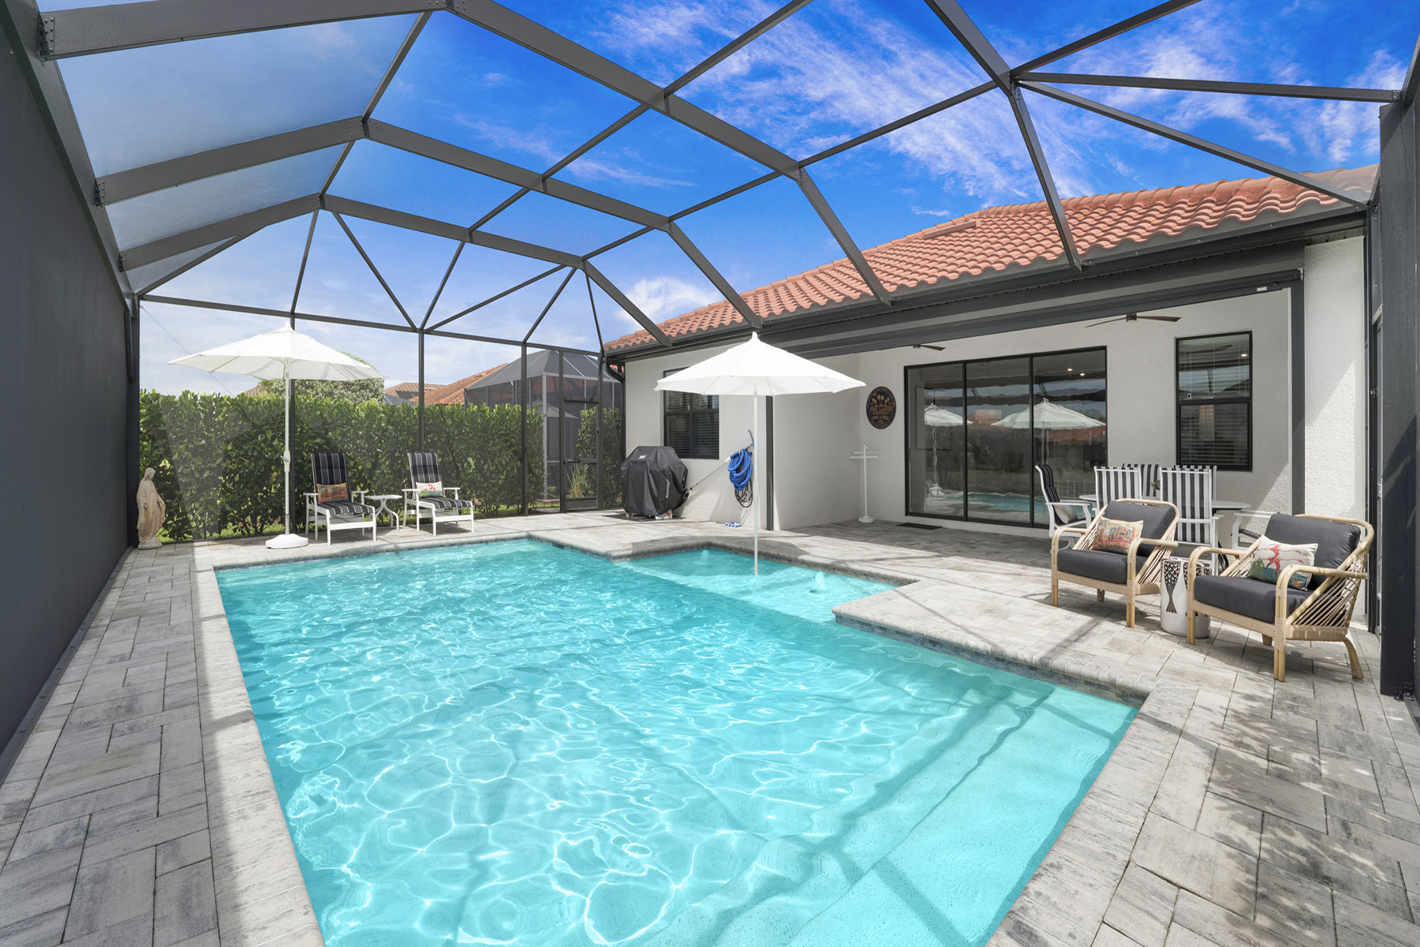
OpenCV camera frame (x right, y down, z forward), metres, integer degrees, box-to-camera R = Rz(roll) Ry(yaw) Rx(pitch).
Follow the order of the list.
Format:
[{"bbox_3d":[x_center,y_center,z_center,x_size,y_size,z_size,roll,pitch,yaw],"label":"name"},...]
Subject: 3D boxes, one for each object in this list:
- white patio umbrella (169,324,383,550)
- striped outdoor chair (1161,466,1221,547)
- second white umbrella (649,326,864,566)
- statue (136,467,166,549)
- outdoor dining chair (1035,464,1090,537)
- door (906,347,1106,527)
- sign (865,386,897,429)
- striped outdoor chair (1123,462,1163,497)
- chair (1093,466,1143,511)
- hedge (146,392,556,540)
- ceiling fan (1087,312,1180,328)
[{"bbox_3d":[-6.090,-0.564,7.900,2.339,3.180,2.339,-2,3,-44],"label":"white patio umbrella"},{"bbox_3d":[5.447,0.535,6.312,0.626,1.193,0.585,-2,3,-44],"label":"striped outdoor chair"},{"bbox_3d":[0.586,-0.223,6.745,2.475,3.006,2.475,0,2,0],"label":"second white umbrella"},{"bbox_3d":[-7.981,0.471,7.854,0.245,1.104,0.258,0,2,6],"label":"statue"},{"bbox_3d":[4.919,0.479,7.672,0.585,1.193,0.626,-2,3,-44],"label":"outdoor dining chair"},{"bbox_3d":[4.822,-0.548,9.374,0.120,2.825,3.175,-2,3,-44],"label":"door"},{"bbox_3d":[3.348,-1.299,10.853,0.040,0.849,0.669,-2,3,-44],"label":"sign"},{"bbox_3d":[5.775,0.490,7.465,0.626,1.193,0.585,-2,3,-44],"label":"striped outdoor chair"},{"bbox_3d":[5.016,0.515,6.763,0.626,1.193,0.585,-2,3,-44],"label":"chair"},{"bbox_3d":[-6.386,-0.168,10.733,6.460,2.285,1.020,-2,3,-44],"label":"hedge"},{"bbox_3d":[5.309,-2.025,6.951,1.292,0.272,1.292,-2,3,-44],"label":"ceiling fan"}]

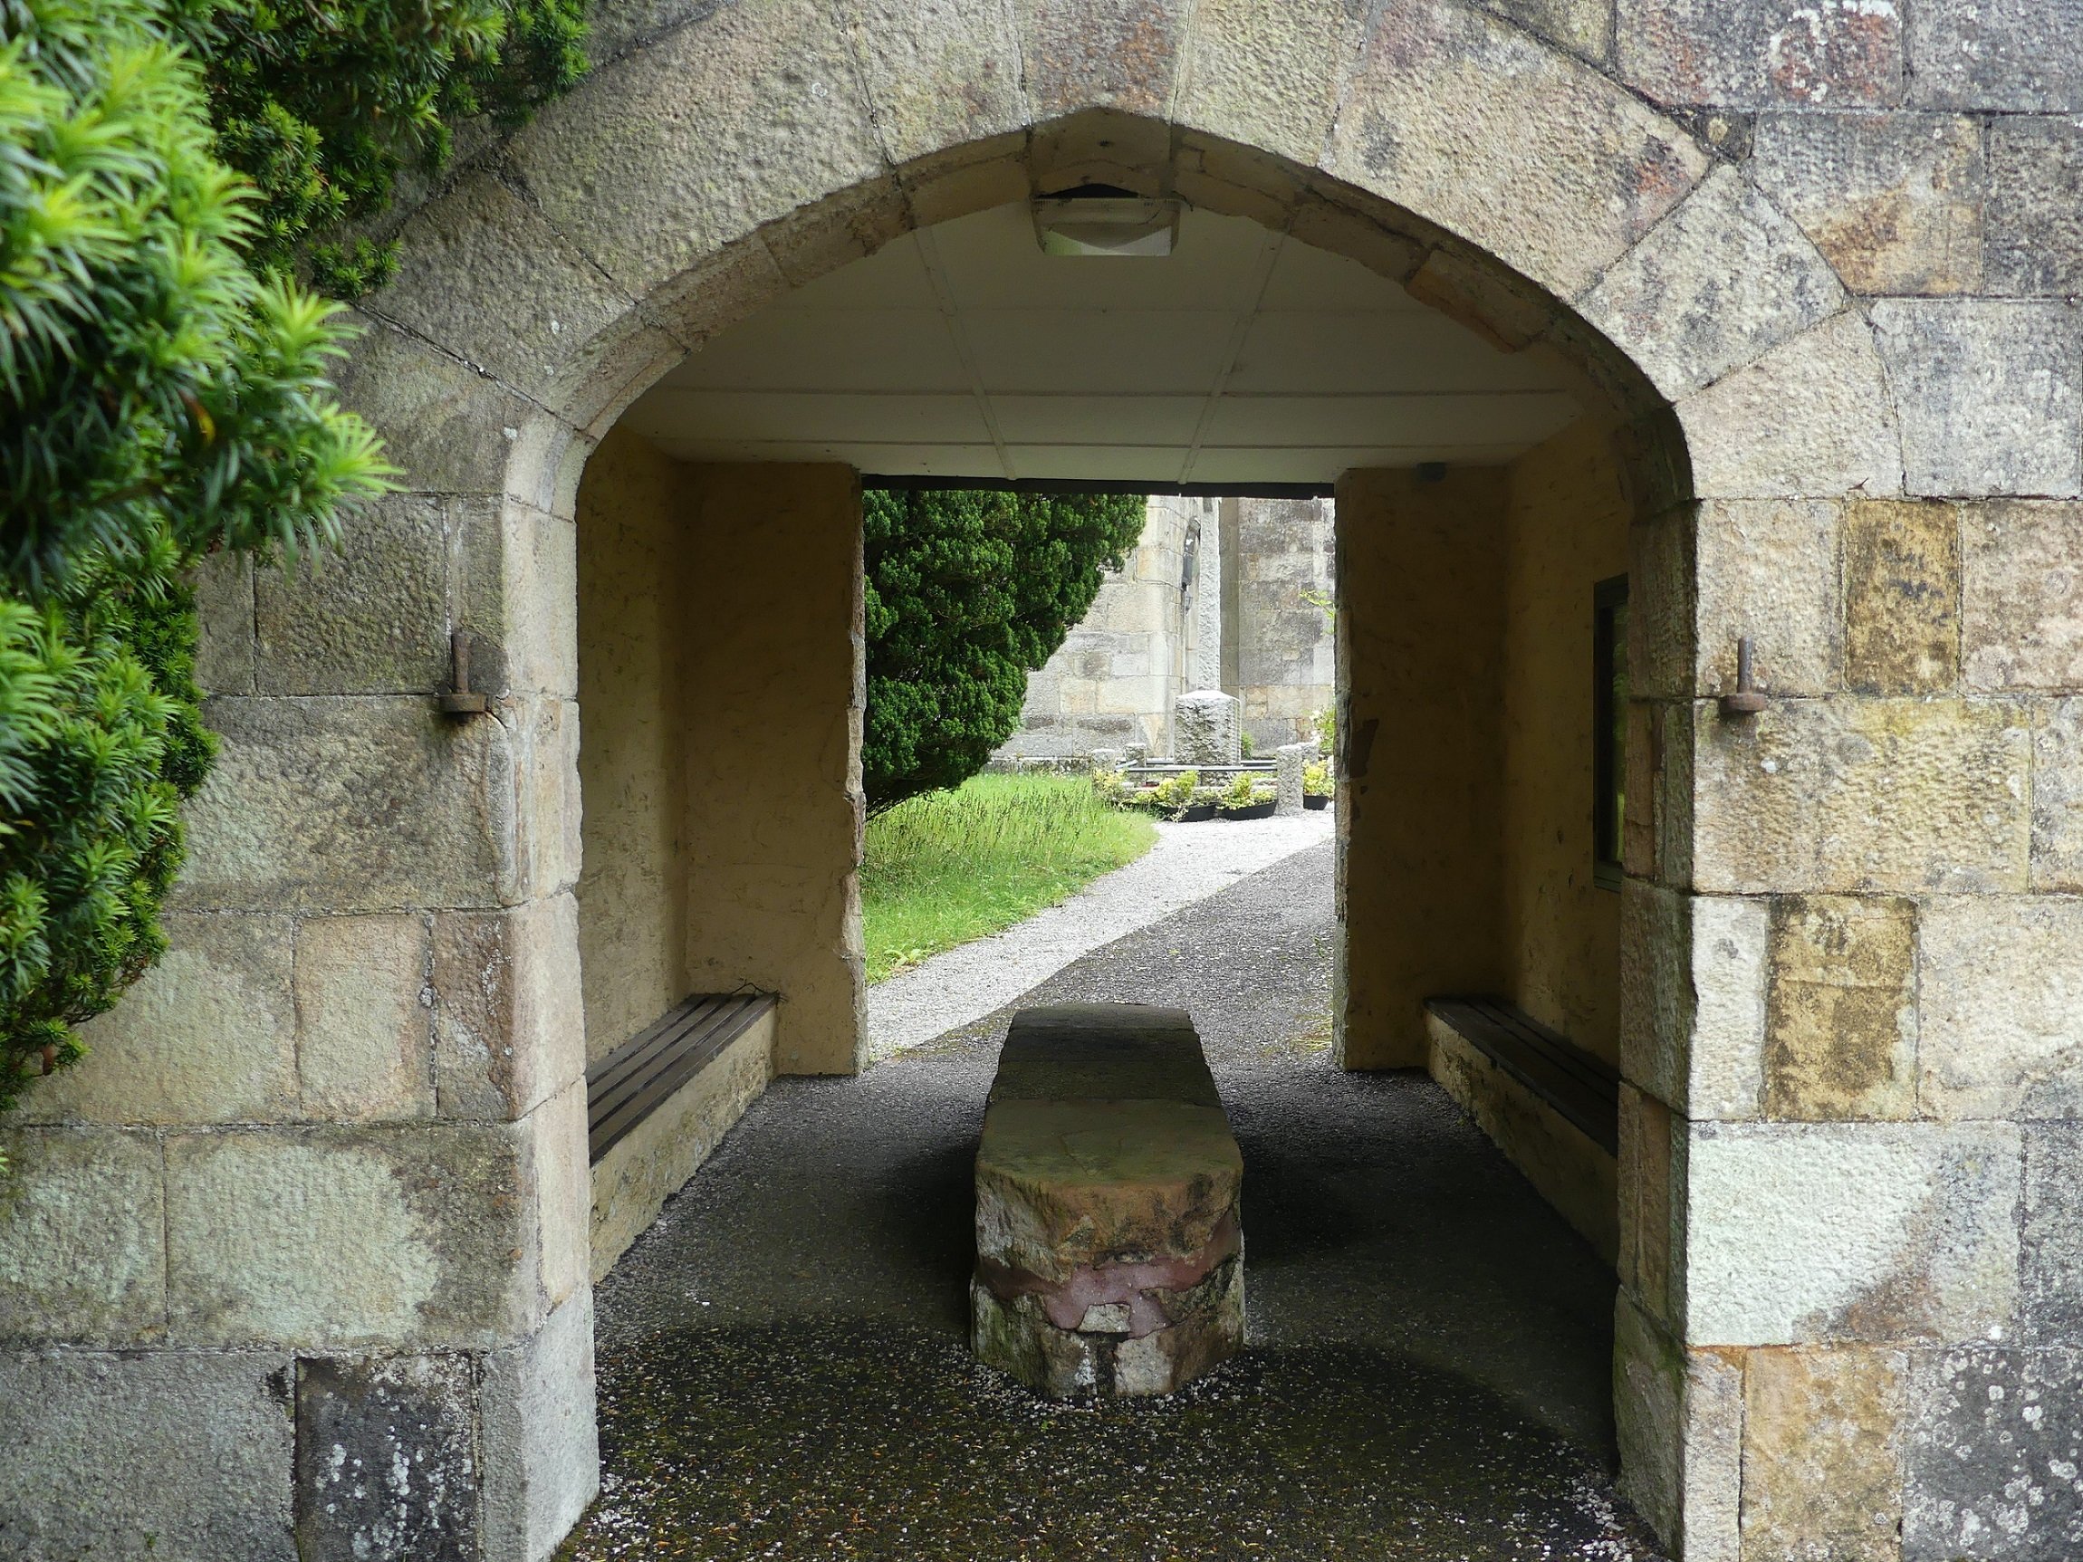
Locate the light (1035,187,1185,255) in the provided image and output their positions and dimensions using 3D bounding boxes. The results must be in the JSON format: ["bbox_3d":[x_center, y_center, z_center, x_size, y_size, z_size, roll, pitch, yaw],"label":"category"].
[{"bbox_3d":[0.133,-1.131,4.053,0.285,0.105,0.190,0,2,1],"label":"light"}]

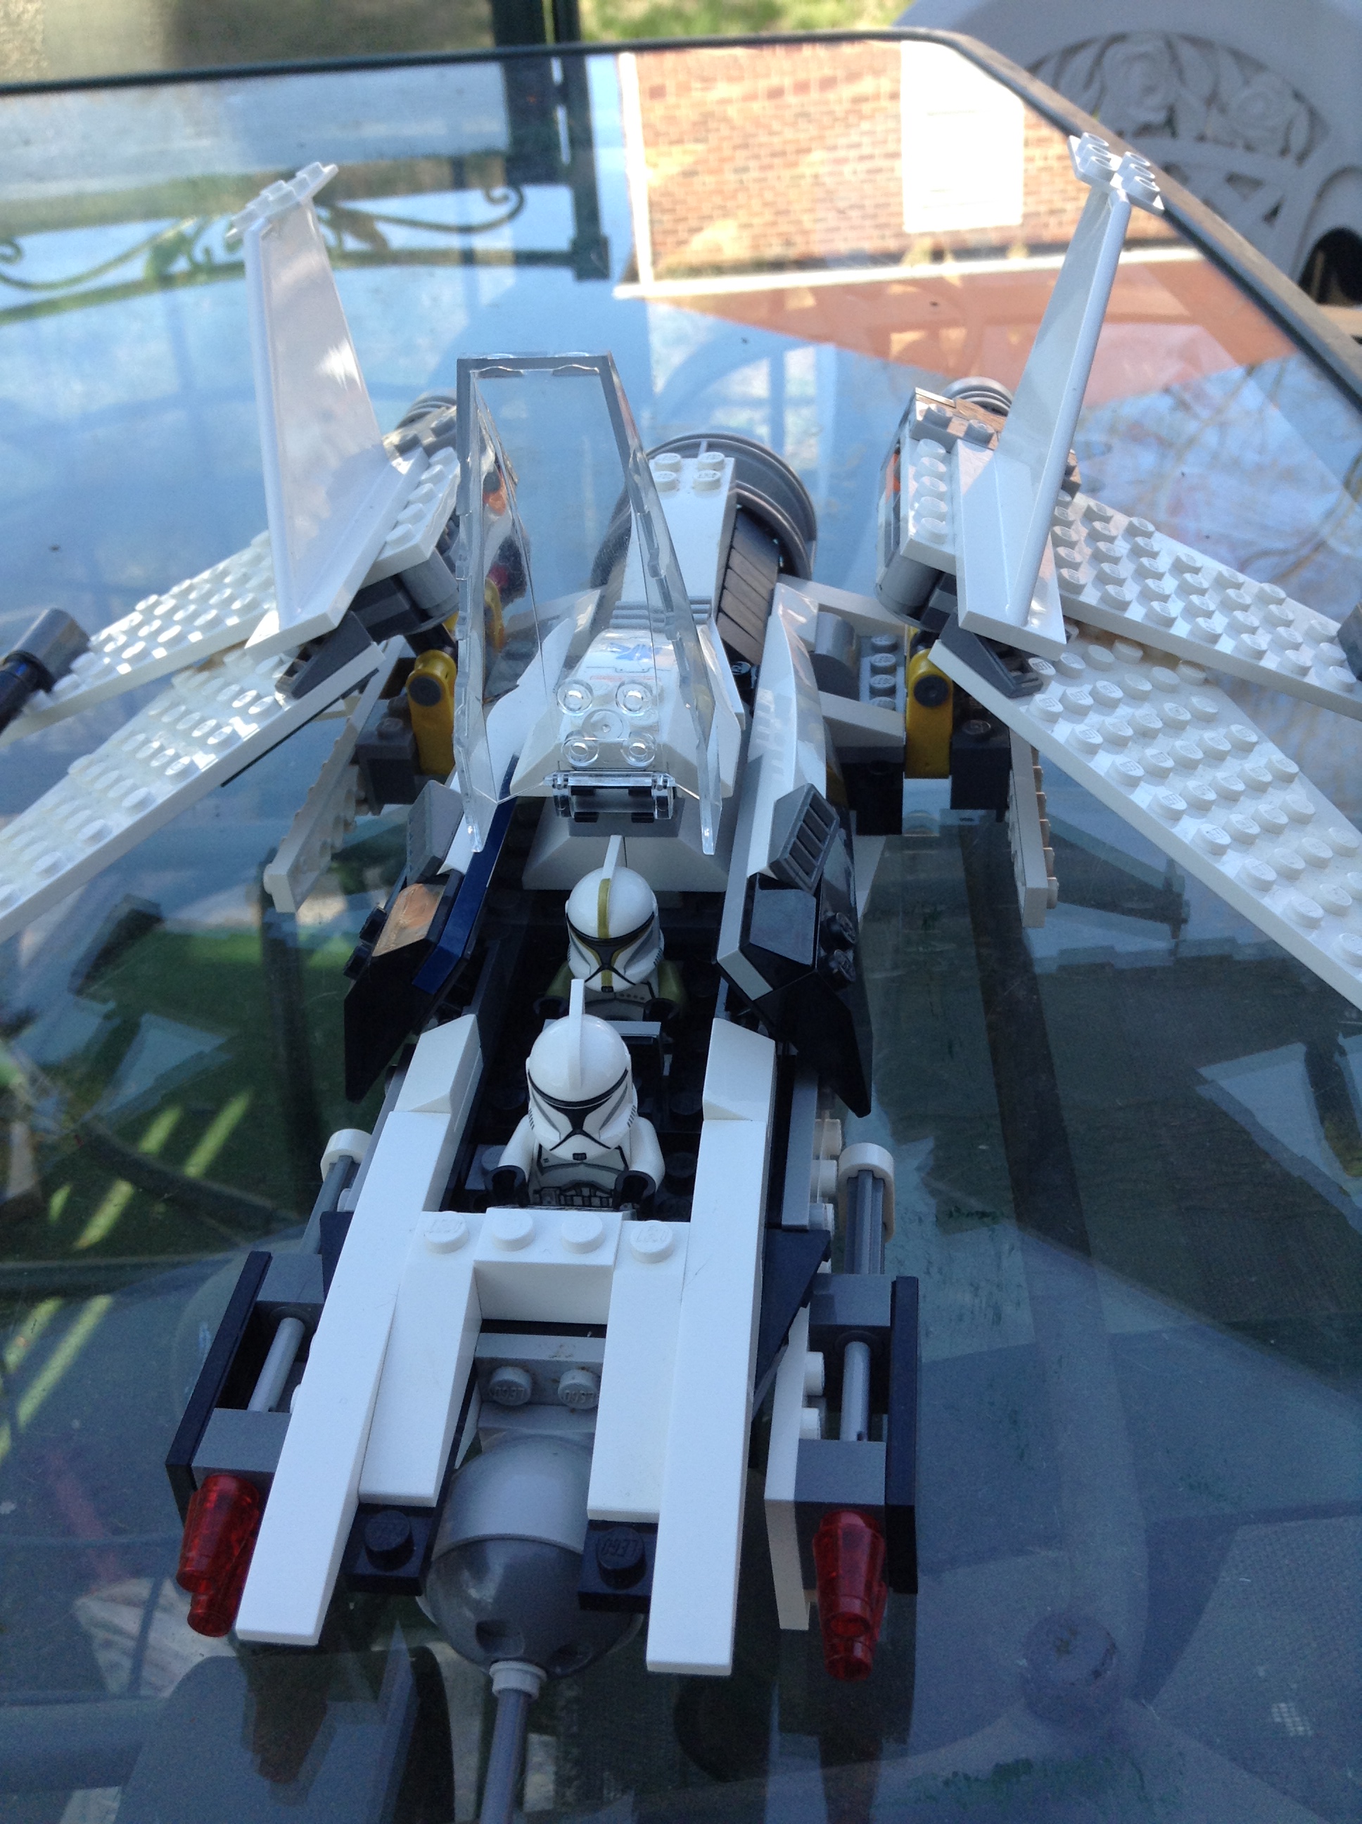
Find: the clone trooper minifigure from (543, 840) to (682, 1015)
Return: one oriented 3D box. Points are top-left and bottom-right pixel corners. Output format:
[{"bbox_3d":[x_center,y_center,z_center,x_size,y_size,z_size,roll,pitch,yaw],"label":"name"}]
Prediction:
[{"bbox_3d":[-0.009,0.009,0.241,0.023,0.036,0.020,2,38,5],"label":"clone trooper minifigure"}]

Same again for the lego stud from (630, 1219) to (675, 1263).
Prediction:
[{"bbox_3d":[-0.003,0.037,0.194,0.005,0.002,0.005,2,38,5],"label":"lego stud"}]

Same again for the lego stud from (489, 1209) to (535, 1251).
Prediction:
[{"bbox_3d":[-0.019,0.036,0.196,0.005,0.002,0.005,2,38,5],"label":"lego stud"}]

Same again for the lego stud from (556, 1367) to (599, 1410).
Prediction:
[{"bbox_3d":[-0.012,0.055,0.200,0.005,0.005,0.002,2,38,5],"label":"lego stud"}]

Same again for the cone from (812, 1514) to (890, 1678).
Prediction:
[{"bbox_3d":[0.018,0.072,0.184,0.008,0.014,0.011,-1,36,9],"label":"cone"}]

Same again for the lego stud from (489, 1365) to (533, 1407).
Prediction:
[{"bbox_3d":[-0.019,0.055,0.201,0.005,0.005,0.002,2,38,5],"label":"lego stud"}]

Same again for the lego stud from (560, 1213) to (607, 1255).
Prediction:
[{"bbox_3d":[-0.011,0.036,0.196,0.005,0.002,0.005,2,38,5],"label":"lego stud"}]

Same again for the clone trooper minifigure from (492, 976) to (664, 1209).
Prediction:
[{"bbox_3d":[-0.012,0.027,0.214,0.023,0.036,0.020,2,38,5],"label":"clone trooper minifigure"}]

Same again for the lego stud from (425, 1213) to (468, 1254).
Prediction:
[{"bbox_3d":[-0.026,0.036,0.196,0.005,0.002,0.005,2,38,5],"label":"lego stud"}]

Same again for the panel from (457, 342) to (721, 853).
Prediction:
[{"bbox_3d":[-0.013,-0.040,0.217,0.032,0.077,0.023,1,48,5],"label":"panel"}]

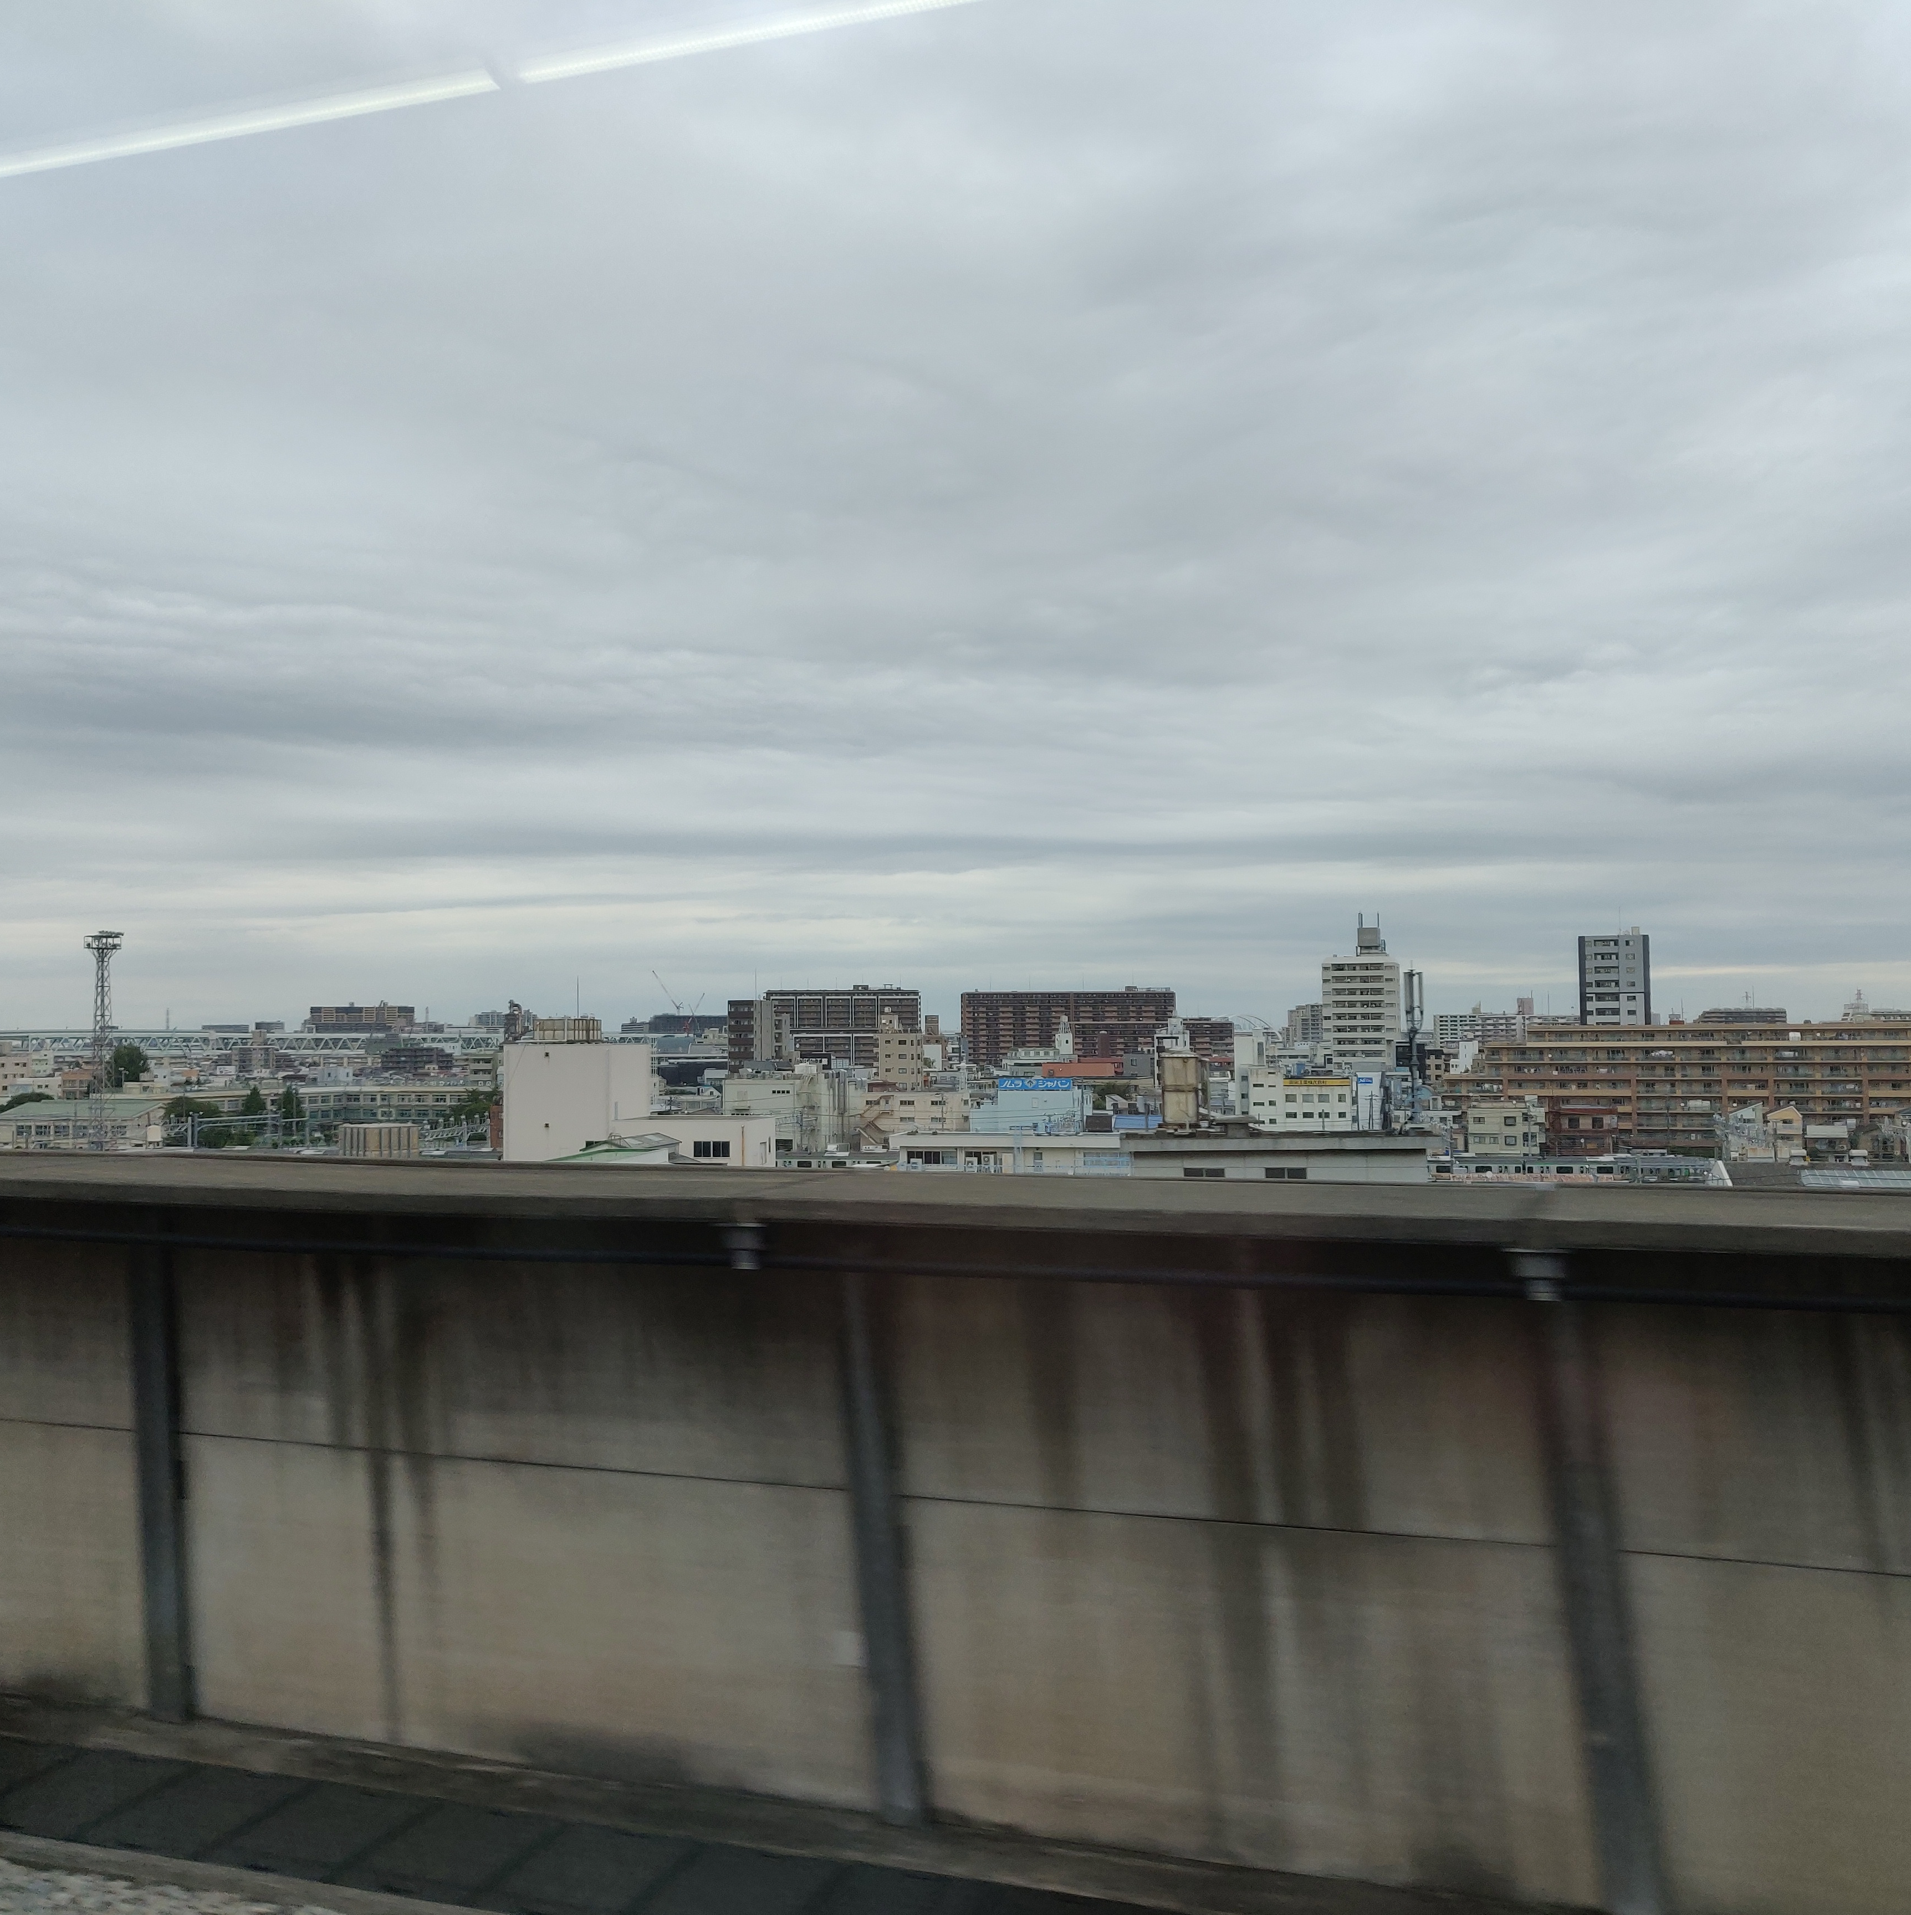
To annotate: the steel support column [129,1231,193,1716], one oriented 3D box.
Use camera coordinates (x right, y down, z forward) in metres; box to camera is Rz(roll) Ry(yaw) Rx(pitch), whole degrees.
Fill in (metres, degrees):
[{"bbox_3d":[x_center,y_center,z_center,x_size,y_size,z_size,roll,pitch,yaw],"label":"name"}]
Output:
[{"bbox_3d":[-3.212,2.078,7.460,0.155,1.940,0.135,-1,-3,18],"label":"steel support column"}]

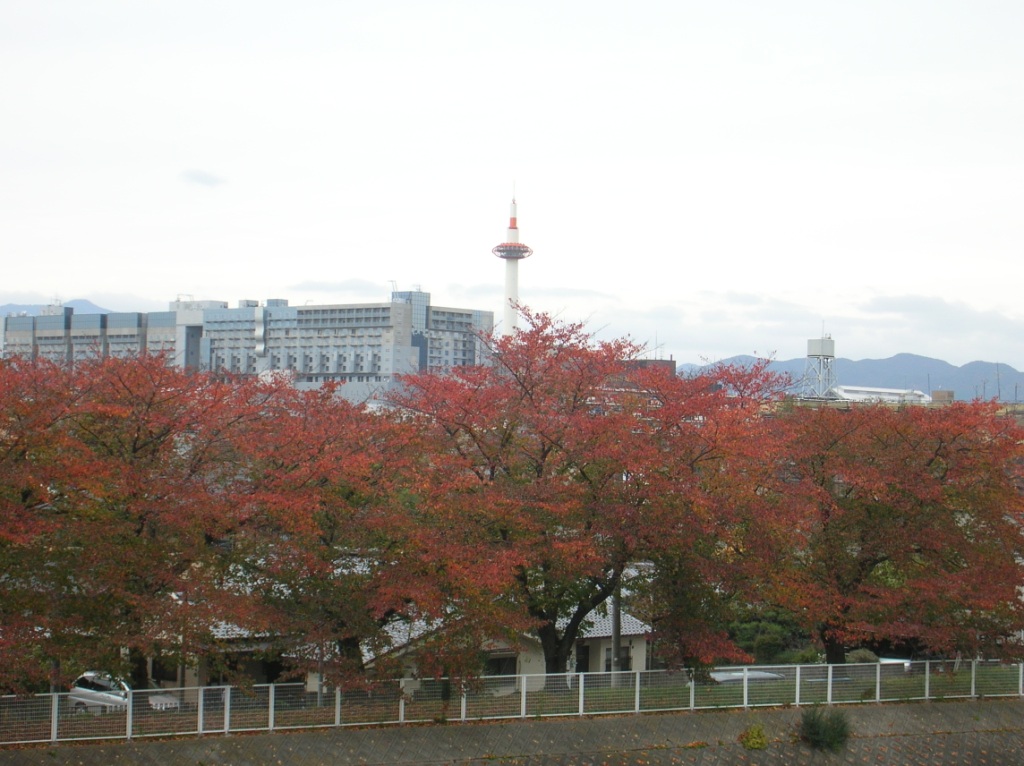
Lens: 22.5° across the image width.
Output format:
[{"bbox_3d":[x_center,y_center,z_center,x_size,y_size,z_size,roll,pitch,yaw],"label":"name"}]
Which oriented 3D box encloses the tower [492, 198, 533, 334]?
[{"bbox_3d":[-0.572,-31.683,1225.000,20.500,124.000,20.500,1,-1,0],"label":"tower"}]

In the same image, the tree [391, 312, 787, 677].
[{"bbox_3d":[2.350,3.610,79.000,12.100,11.600,11.000,1,-1,0],"label":"tree"}]

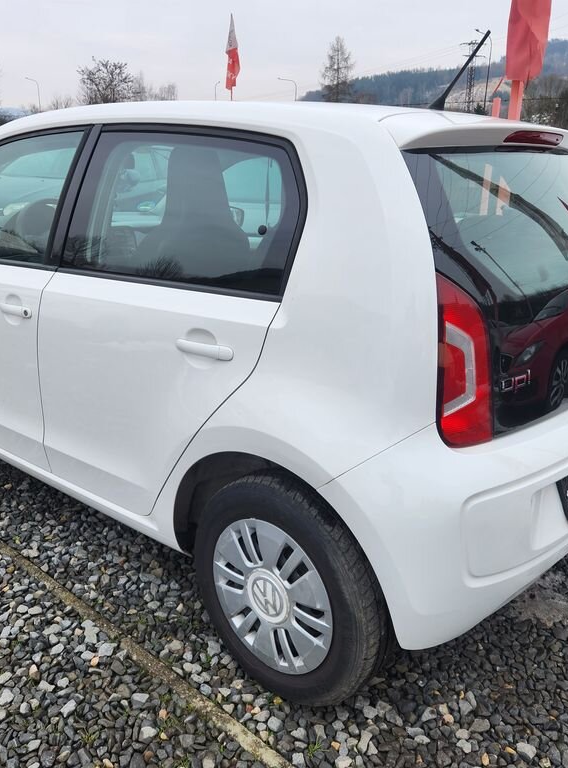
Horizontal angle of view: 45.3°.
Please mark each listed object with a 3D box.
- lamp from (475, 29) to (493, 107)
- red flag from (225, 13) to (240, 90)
[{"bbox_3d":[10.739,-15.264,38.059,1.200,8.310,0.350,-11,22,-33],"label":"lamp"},{"bbox_3d":[-0.756,-4.858,9.990,0.250,1.010,0.140,1,18,0],"label":"red flag"}]

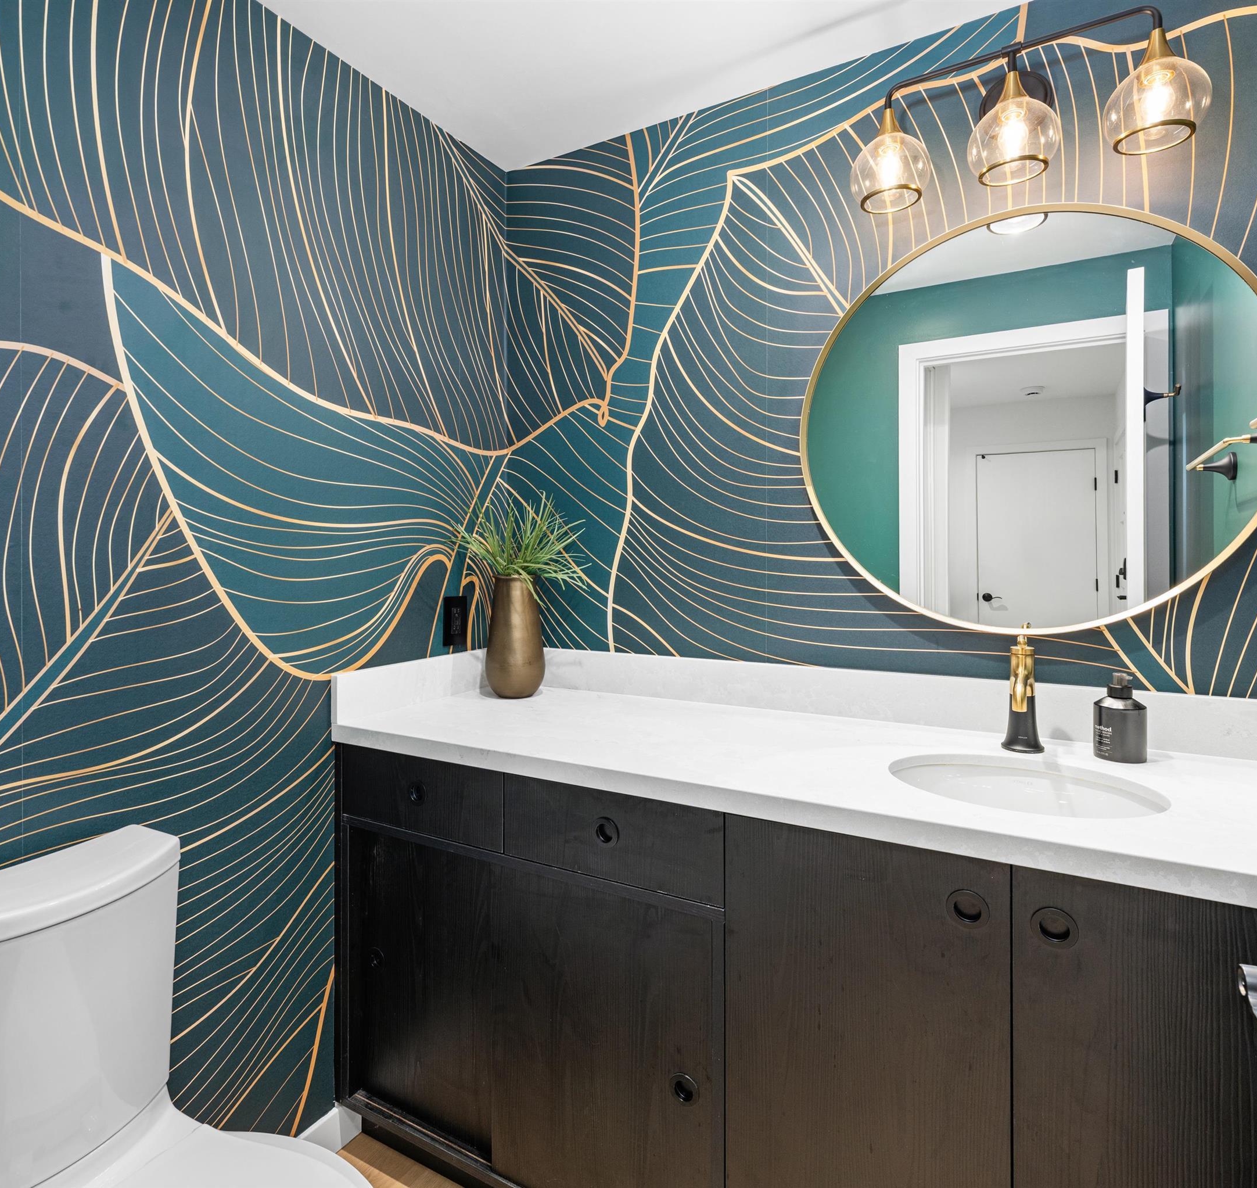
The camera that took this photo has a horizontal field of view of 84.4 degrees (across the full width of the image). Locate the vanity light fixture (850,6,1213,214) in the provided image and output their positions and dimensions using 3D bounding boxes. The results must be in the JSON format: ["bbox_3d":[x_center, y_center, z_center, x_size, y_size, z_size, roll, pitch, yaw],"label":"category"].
[{"bbox_3d":[0.724,-0.883,1.304,0.580,0.300,0.208,1,2,28],"label":"vanity light fixture"}]

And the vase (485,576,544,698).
[{"bbox_3d":[-0.295,0.110,1.814,0.155,0.312,0.155,0,2,0],"label":"vase"}]

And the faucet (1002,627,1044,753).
[{"bbox_3d":[0.718,0.182,1.254,0.071,0.220,0.172,1,2,28],"label":"faucet"}]

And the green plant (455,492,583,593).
[{"bbox_3d":[-0.279,-0.128,1.794,0.330,0.265,0.310,0,2,0],"label":"green plant"}]

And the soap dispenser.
[{"bbox_3d":[0.886,0.218,1.244,0.079,0.151,0.079,0,2,-9],"label":"soap dispenser"}]

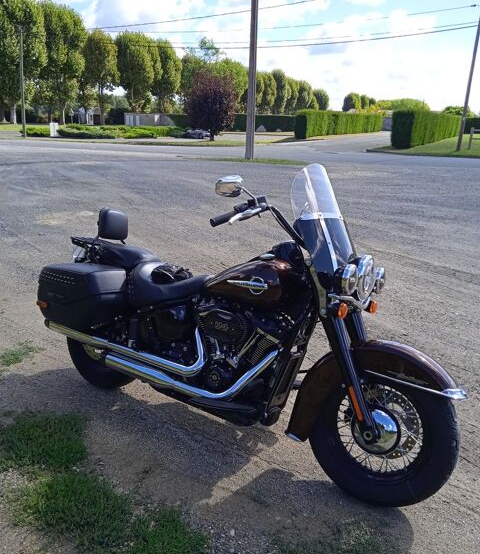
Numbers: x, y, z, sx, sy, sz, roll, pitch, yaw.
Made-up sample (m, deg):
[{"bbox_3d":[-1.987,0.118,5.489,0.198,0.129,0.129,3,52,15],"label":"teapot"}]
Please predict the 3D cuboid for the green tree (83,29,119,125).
[{"bbox_3d":[-18.572,-26.888,70.303,5.136,12.261,5.136,1,17,0],"label":"green tree"}]

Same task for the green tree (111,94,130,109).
[{"bbox_3d":[-23.182,-32.623,100.012,4.450,5.700,4.450,1,17,0],"label":"green tree"}]

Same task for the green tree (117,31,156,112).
[{"bbox_3d":[-15.069,-28.668,75.012,5.950,12.620,5.950,1,17,0],"label":"green tree"}]

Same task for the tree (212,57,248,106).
[{"bbox_3d":[-2.028,-34.360,96.152,7.021,11.859,7.021,1,17,0],"label":"tree"}]

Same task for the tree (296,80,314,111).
[{"bbox_3d":[17.646,-48.028,142.047,5.016,11.541,5.016,1,17,0],"label":"tree"}]

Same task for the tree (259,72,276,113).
[{"bbox_3d":[5.933,-39.797,115.356,4.196,11.176,4.196,1,17,0],"label":"tree"}]

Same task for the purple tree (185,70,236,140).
[{"bbox_3d":[-2.035,-11.800,35.616,3.576,4.612,3.576,1,17,0],"label":"purple tree"}]

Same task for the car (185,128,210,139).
[{"bbox_3d":[-3.724,-12.333,43.317,1.750,1.450,4.200,-12,21,-37],"label":"car"}]

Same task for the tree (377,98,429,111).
[{"bbox_3d":[25.465,-25.522,80.879,8.260,4.750,8.260,1,17,0],"label":"tree"}]

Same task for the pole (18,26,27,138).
[{"bbox_3d":[-14.630,-13.038,34.822,0.320,7.080,0.320,1,17,0],"label":"pole"}]

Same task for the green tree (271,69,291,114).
[{"bbox_3d":[9.205,-41.964,120.946,4.655,12.131,4.655,1,17,0],"label":"green tree"}]

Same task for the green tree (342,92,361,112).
[{"bbox_3d":[33.356,-51.144,156.688,5.421,9.424,5.421,1,17,0],"label":"green tree"}]

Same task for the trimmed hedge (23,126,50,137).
[{"bbox_3d":[-13.877,-10.099,35.836,1.996,0.780,1.300,1,17,0],"label":"trimmed hedge"}]

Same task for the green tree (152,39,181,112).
[{"bbox_3d":[-11.650,-31.051,82.622,4.860,12.580,4.860,1,17,0],"label":"green tree"}]

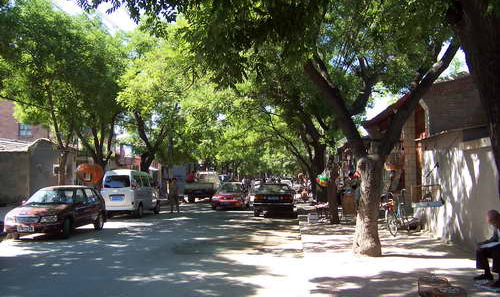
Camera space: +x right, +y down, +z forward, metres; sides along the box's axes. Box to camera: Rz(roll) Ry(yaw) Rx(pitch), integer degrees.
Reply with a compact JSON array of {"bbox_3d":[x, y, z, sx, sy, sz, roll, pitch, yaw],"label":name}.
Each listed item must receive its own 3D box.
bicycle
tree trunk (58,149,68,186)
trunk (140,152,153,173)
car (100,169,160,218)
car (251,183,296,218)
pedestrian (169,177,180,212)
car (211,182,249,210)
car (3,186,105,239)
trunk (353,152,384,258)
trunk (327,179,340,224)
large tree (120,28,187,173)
[{"bbox_3d":[4.019,1.810,13.038,0.600,1.080,1.700,-2,-4,30],"label":"bicycle"},{"bbox_3d":[-7.046,1.418,17.946,0.300,2.600,0.300,0,-4,5],"label":"tree trunk"},{"bbox_3d":[-5.878,1.752,26.943,0.600,3.100,0.600,0,-4,5],"label":"trunk"},{"bbox_3d":[-5.257,2.030,21.428,1.550,1.950,4.000,0,-4,5],"label":"car"},{"bbox_3d":[1.206,2.341,22.136,1.700,1.420,4.500,0,-4,5],"label":"car"},{"bbox_3d":[-3.579,2.249,22.802,0.520,1.670,0.380,0,-4,-1],"label":"pedestrian"},{"bbox_3d":[-0.967,2.659,27.026,1.660,1.410,4.300,0,-4,5],"label":"car"},{"bbox_3d":[-5.625,1.825,14.197,1.640,1.410,3.950,0,-4,5],"label":"car"},{"bbox_3d":[2.385,1.123,9.560,0.570,2.000,0.540,0,-4,5],"label":"trunk"},{"bbox_3d":[2.917,1.725,16.510,0.420,1.750,0.420,0,-4,5],"label":"trunk"},{"bbox_3d":[-5.511,-1.641,27.164,4.400,10.000,4.400,0,-4,5],"label":"large tree"}]

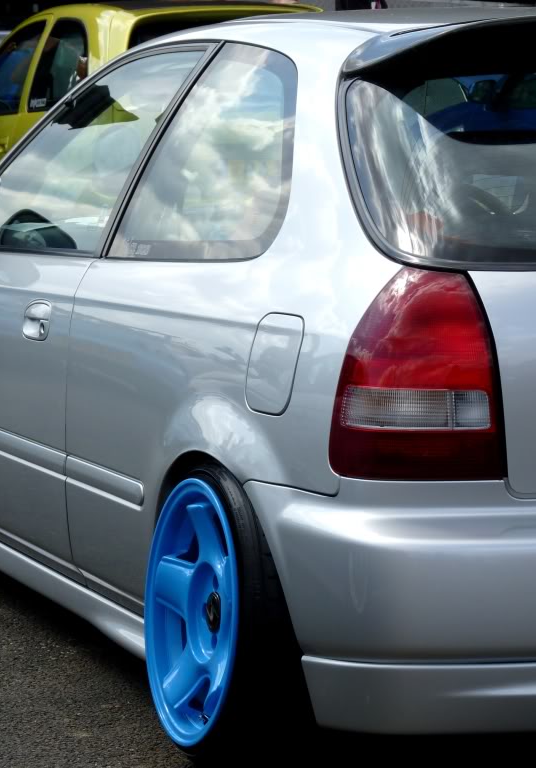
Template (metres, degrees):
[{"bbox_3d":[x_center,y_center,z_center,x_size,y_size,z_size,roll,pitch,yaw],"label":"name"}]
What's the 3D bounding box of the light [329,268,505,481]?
[{"bbox_3d":[0.210,-0.013,4.824,0.247,0.302,0.161,-1,6,-10],"label":"light"}]

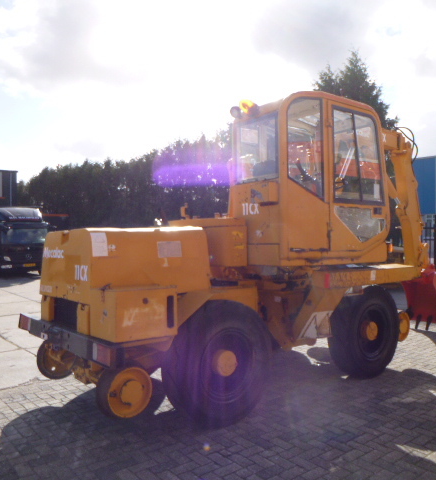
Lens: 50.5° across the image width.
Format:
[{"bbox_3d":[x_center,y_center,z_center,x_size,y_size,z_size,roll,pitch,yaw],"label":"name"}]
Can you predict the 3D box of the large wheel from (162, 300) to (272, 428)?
[{"bbox_3d":[0.009,1.089,4.122,1.080,1.080,0.340,0,0,-39],"label":"large wheel"}]

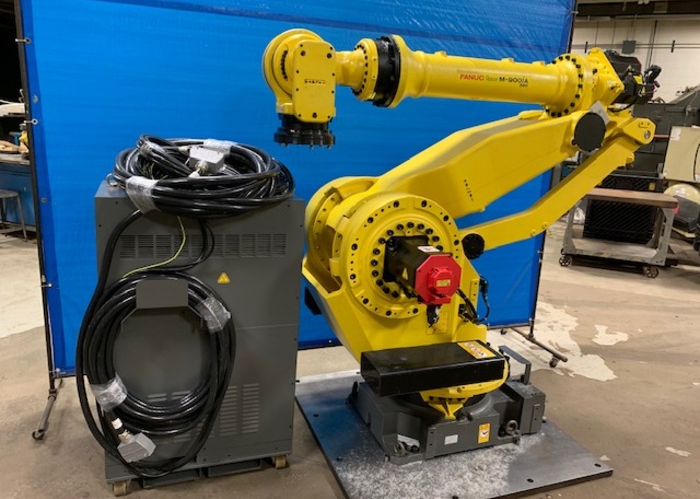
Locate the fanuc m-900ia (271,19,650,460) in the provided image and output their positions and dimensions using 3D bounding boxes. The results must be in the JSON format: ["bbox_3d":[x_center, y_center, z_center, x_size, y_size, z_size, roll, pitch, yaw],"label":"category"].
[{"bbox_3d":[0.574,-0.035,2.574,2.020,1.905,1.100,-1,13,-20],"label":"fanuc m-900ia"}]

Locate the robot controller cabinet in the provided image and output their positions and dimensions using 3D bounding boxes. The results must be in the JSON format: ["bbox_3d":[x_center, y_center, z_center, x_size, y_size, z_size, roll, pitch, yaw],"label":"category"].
[{"bbox_3d":[-0.659,0.339,2.316,0.740,1.198,0.560,-1,13,-20],"label":"robot controller cabinet"}]

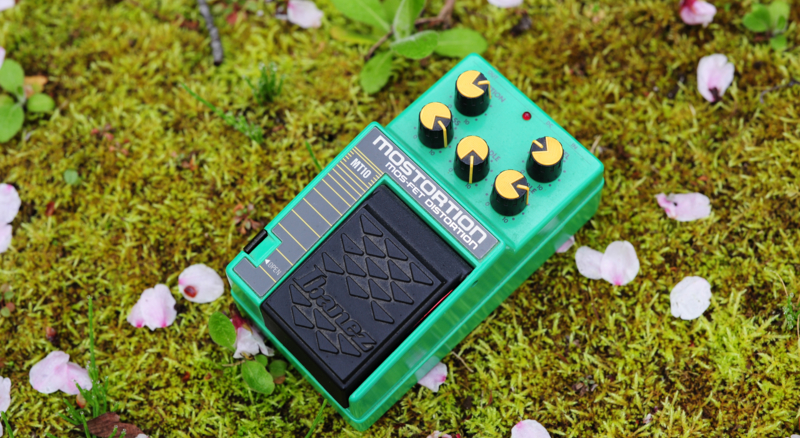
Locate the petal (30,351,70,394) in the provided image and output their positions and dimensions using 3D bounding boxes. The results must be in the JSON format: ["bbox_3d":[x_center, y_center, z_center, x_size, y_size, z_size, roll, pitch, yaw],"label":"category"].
[{"bbox_3d":[-0.132,0.058,0.460,0.015,0.005,0.017,-6,70,0],"label":"petal"}]

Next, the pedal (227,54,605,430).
[{"bbox_3d":[0.007,0.004,0.449,0.127,0.054,0.070,-43,74,-12],"label":"pedal"}]

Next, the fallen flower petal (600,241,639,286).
[{"bbox_3d":[0.084,0.017,0.463,0.014,0.004,0.018,6,67,5],"label":"fallen flower petal"}]

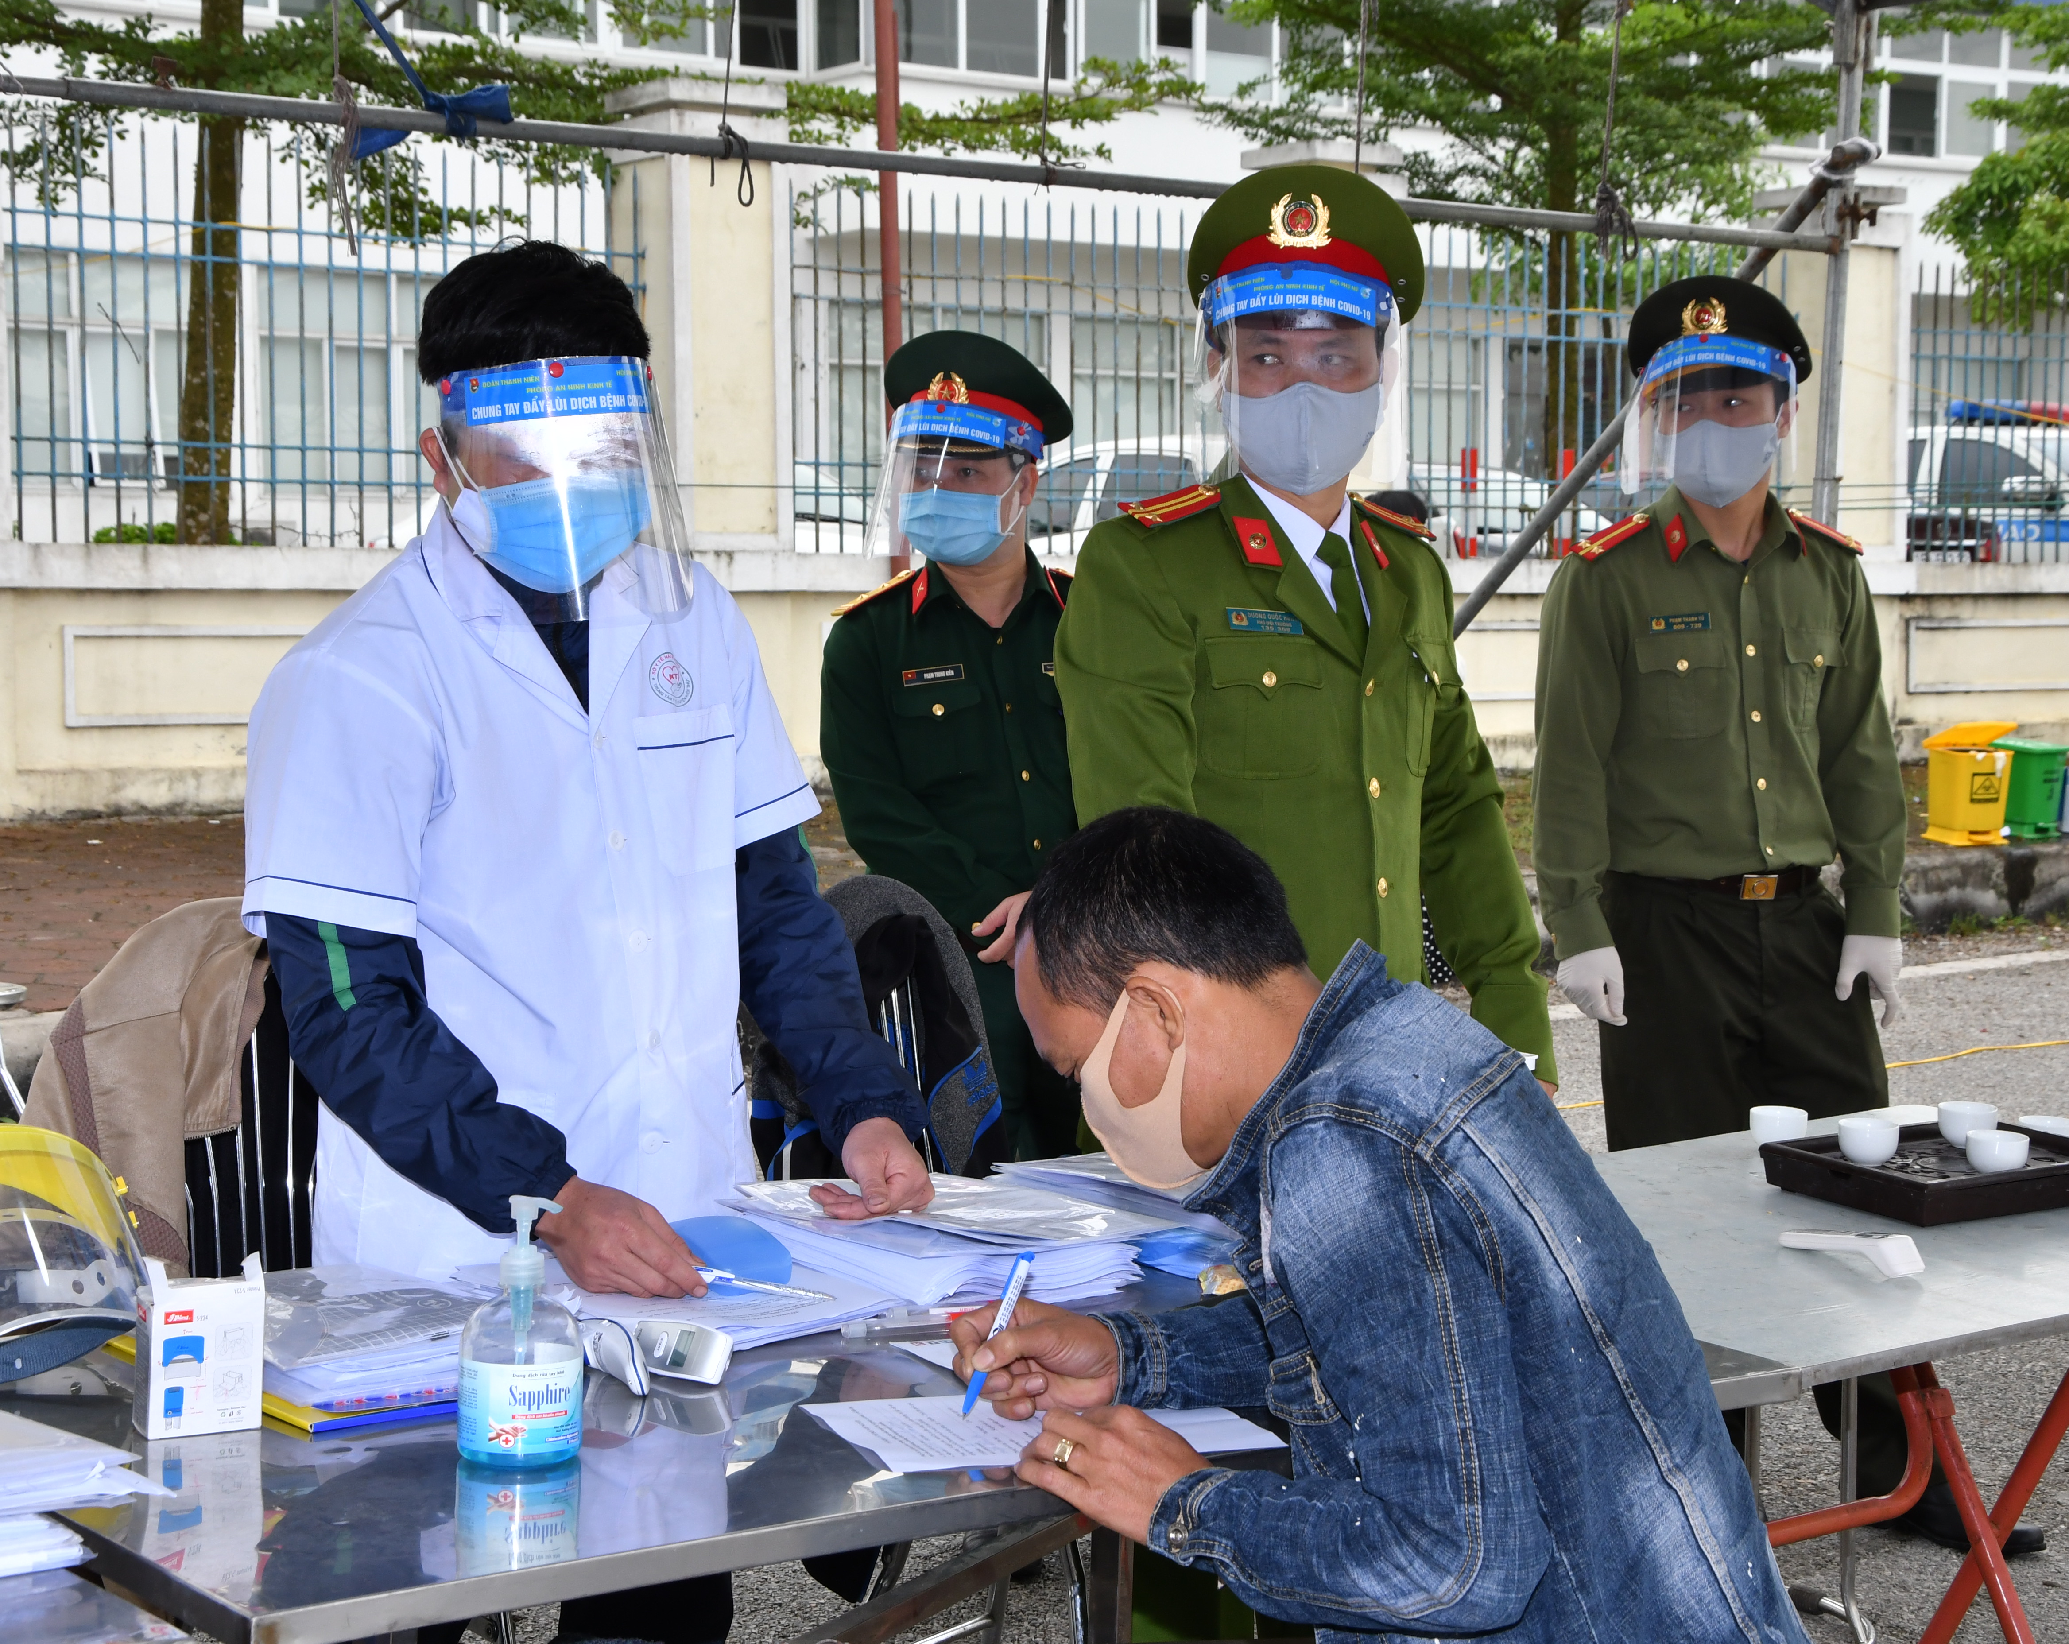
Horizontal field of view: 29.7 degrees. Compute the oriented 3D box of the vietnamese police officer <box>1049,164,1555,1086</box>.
[{"bbox_3d":[0.275,0.234,4.075,0.540,1.810,0.360,-3,7,-27],"label":"vietnamese police officer"}]

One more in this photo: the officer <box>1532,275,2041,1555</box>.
[{"bbox_3d":[0.990,0.141,5.342,0.600,1.740,0.420,-3,7,-30],"label":"officer"}]

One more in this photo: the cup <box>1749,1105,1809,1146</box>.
[{"bbox_3d":[0.802,0.333,4.212,0.063,0.044,0.063,0,5,0],"label":"cup"}]

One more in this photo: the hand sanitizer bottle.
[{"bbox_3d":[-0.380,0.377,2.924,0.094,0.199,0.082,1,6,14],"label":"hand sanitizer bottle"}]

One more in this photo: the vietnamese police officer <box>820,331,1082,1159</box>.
[{"bbox_3d":[-0.040,0.171,5.298,0.500,1.663,0.340,0,5,-5],"label":"vietnamese police officer"}]

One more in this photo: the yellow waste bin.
[{"bbox_3d":[3.186,-0.131,13.300,0.255,0.410,0.275,-1,6,-14],"label":"yellow waste bin"}]

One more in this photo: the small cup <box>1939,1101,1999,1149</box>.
[{"bbox_3d":[1.009,0.329,4.215,0.065,0.043,0.065,0,6,0],"label":"small cup"}]

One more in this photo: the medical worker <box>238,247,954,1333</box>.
[{"bbox_3d":[-0.410,0.346,3.473,0.580,1.710,0.480,-3,7,-30],"label":"medical worker"}]

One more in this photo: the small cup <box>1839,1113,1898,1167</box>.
[{"bbox_3d":[0.859,0.330,4.029,0.063,0.044,0.063,0,5,0],"label":"small cup"}]

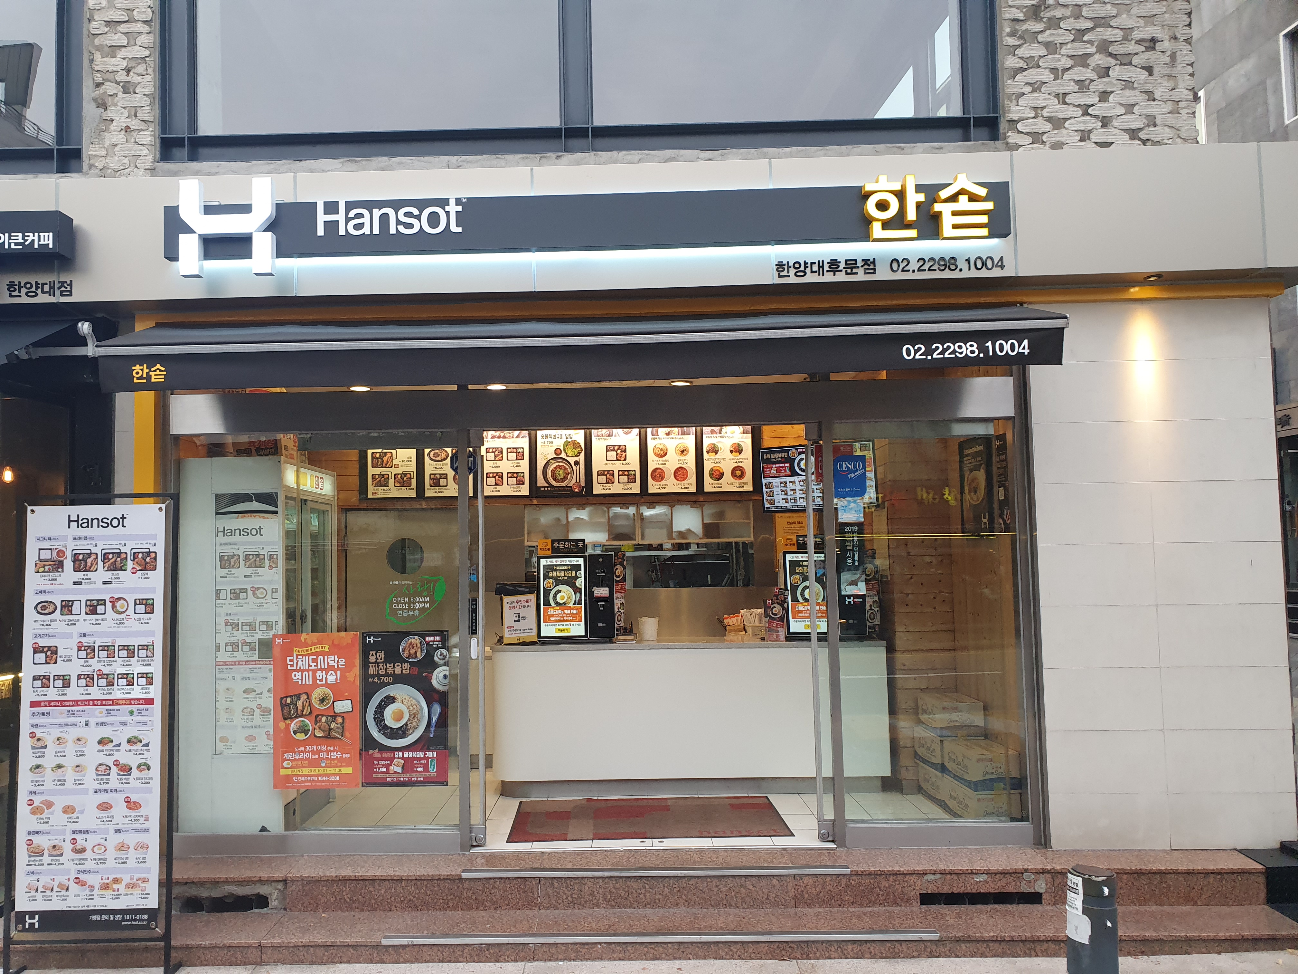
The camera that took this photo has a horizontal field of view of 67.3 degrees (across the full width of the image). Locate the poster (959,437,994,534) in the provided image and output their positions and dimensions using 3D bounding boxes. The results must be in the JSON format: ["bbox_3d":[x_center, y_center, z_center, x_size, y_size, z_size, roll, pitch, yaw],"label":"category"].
[{"bbox_3d":[1.829,-0.003,5.431,0.020,0.530,0.420,-1,-4,-6],"label":"poster"}]

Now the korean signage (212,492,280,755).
[{"bbox_3d":[-2.079,0.704,5.034,0.335,1.340,0.020,-1,-4,1],"label":"korean signage"}]

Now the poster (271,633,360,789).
[{"bbox_3d":[-1.682,1.132,4.924,0.445,0.790,0.010,-1,-3,1],"label":"poster"}]

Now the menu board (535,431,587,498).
[{"bbox_3d":[-0.646,-0.202,7.139,0.380,0.520,0.040,-1,-4,1],"label":"menu board"}]

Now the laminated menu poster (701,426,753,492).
[{"bbox_3d":[0.568,-0.212,7.043,0.355,0.510,0.030,-1,-3,1],"label":"laminated menu poster"}]

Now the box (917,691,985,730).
[{"bbox_3d":[1.749,1.325,5.651,0.255,0.192,0.380,-1,-3,-2],"label":"box"}]

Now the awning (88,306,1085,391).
[{"bbox_3d":[-0.313,-0.670,4.606,4.330,0.430,0.560,-1,-4,1],"label":"awning"}]

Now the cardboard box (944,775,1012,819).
[{"bbox_3d":[1.757,1.663,5.127,0.240,0.190,0.390,-1,-4,-5],"label":"cardboard box"}]

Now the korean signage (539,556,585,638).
[{"bbox_3d":[-0.545,0.690,6.125,0.285,0.505,0.060,-1,-4,1],"label":"korean signage"}]

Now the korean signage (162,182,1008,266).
[{"bbox_3d":[-0.297,-1.228,4.539,3.870,0.440,0.140,-1,-3,1],"label":"korean signage"}]

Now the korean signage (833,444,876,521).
[{"bbox_3d":[1.046,-0.026,4.956,0.230,0.400,0.012,-1,-3,1],"label":"korean signage"}]

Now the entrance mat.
[{"bbox_3d":[-0.009,1.817,5.375,1.465,0.012,0.800,-1,-3,-2],"label":"entrance mat"}]

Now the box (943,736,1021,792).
[{"bbox_3d":[1.788,1.492,5.247,0.255,0.192,0.380,-1,-3,-5],"label":"box"}]

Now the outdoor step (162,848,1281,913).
[{"bbox_3d":[0.242,1.843,4.556,4.970,0.180,0.350,-1,-4,2],"label":"outdoor step"}]

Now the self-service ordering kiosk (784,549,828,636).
[{"bbox_3d":[0.967,0.652,6.040,0.280,0.525,0.060,-1,-4,1],"label":"self-service ordering kiosk"}]

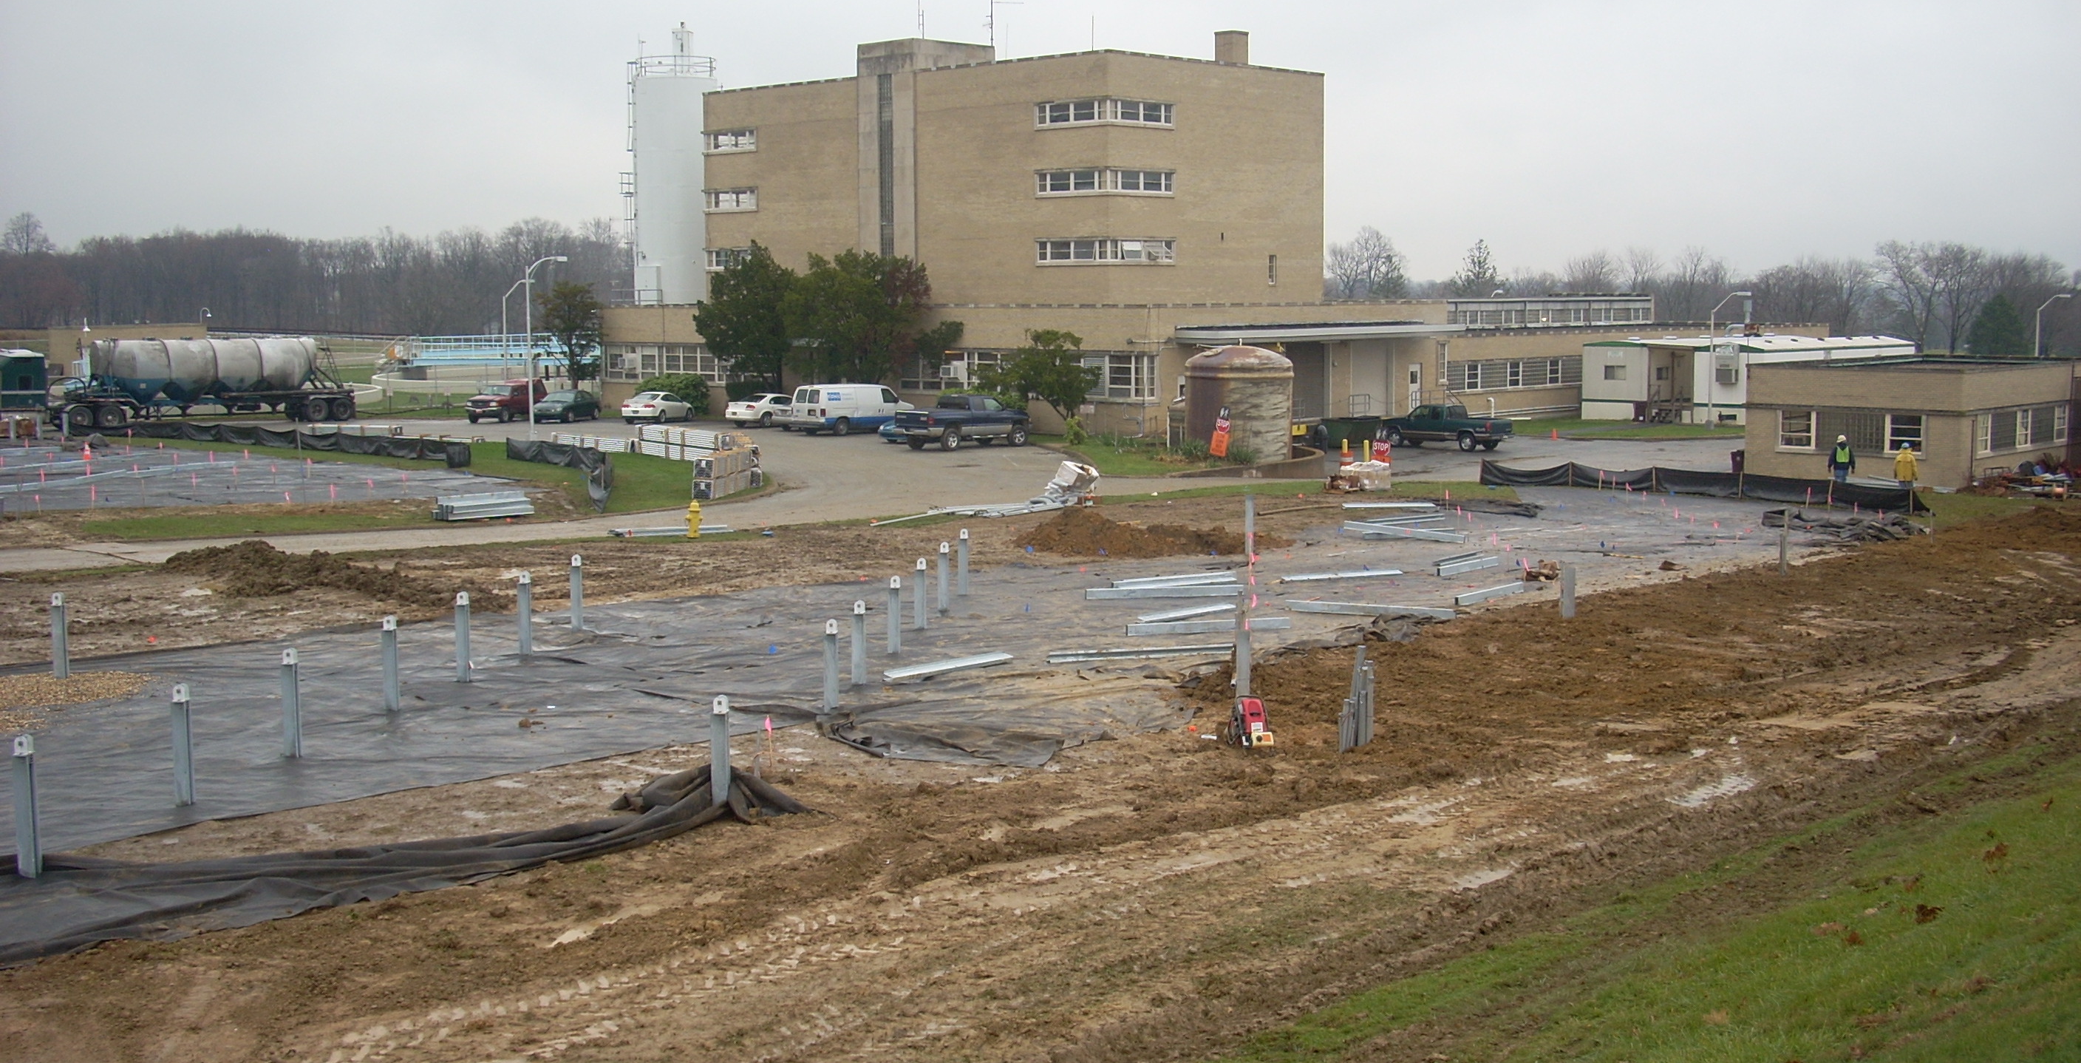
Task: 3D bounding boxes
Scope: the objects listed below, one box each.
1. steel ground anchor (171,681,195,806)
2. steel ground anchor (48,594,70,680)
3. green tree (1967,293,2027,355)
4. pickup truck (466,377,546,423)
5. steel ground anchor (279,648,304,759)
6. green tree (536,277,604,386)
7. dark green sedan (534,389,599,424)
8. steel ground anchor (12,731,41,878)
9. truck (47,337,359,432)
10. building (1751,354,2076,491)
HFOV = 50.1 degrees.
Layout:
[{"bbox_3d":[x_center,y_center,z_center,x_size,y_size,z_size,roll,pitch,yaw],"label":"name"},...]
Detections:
[{"bbox_3d":[-9.456,2.351,24.561,0.180,1.374,0.140,0,6,7],"label":"steel ground anchor"},{"bbox_3d":[-14.322,1.528,32.493,0.180,1.270,0.140,0,6,7],"label":"steel ground anchor"},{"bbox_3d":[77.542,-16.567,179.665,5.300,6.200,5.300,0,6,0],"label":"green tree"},{"bbox_3d":[-24.217,-5.932,100.898,1.780,1.880,4.950,1,6,14],"label":"pickup truck"},{"bbox_3d":[-9.199,2.115,27.354,0.180,1.376,0.140,0,6,7],"label":"steel ground anchor"},{"bbox_3d":[-23.595,-9.412,112.333,3.000,6.590,3.000,0,6,0],"label":"green tree"},{"bbox_3d":[-21.872,-5.845,102.923,1.800,1.430,4.750,1,6,12],"label":"dark green sedan"},{"bbox_3d":[-9.838,2.665,21.528,0.150,1.340,0.130,1,6,8],"label":"steel ground anchor"},{"bbox_3d":[-39.788,-7.072,105.974,13.500,3.980,2.500,-4,7,-33],"label":"truck"},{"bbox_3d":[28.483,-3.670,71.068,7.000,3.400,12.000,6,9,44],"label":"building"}]

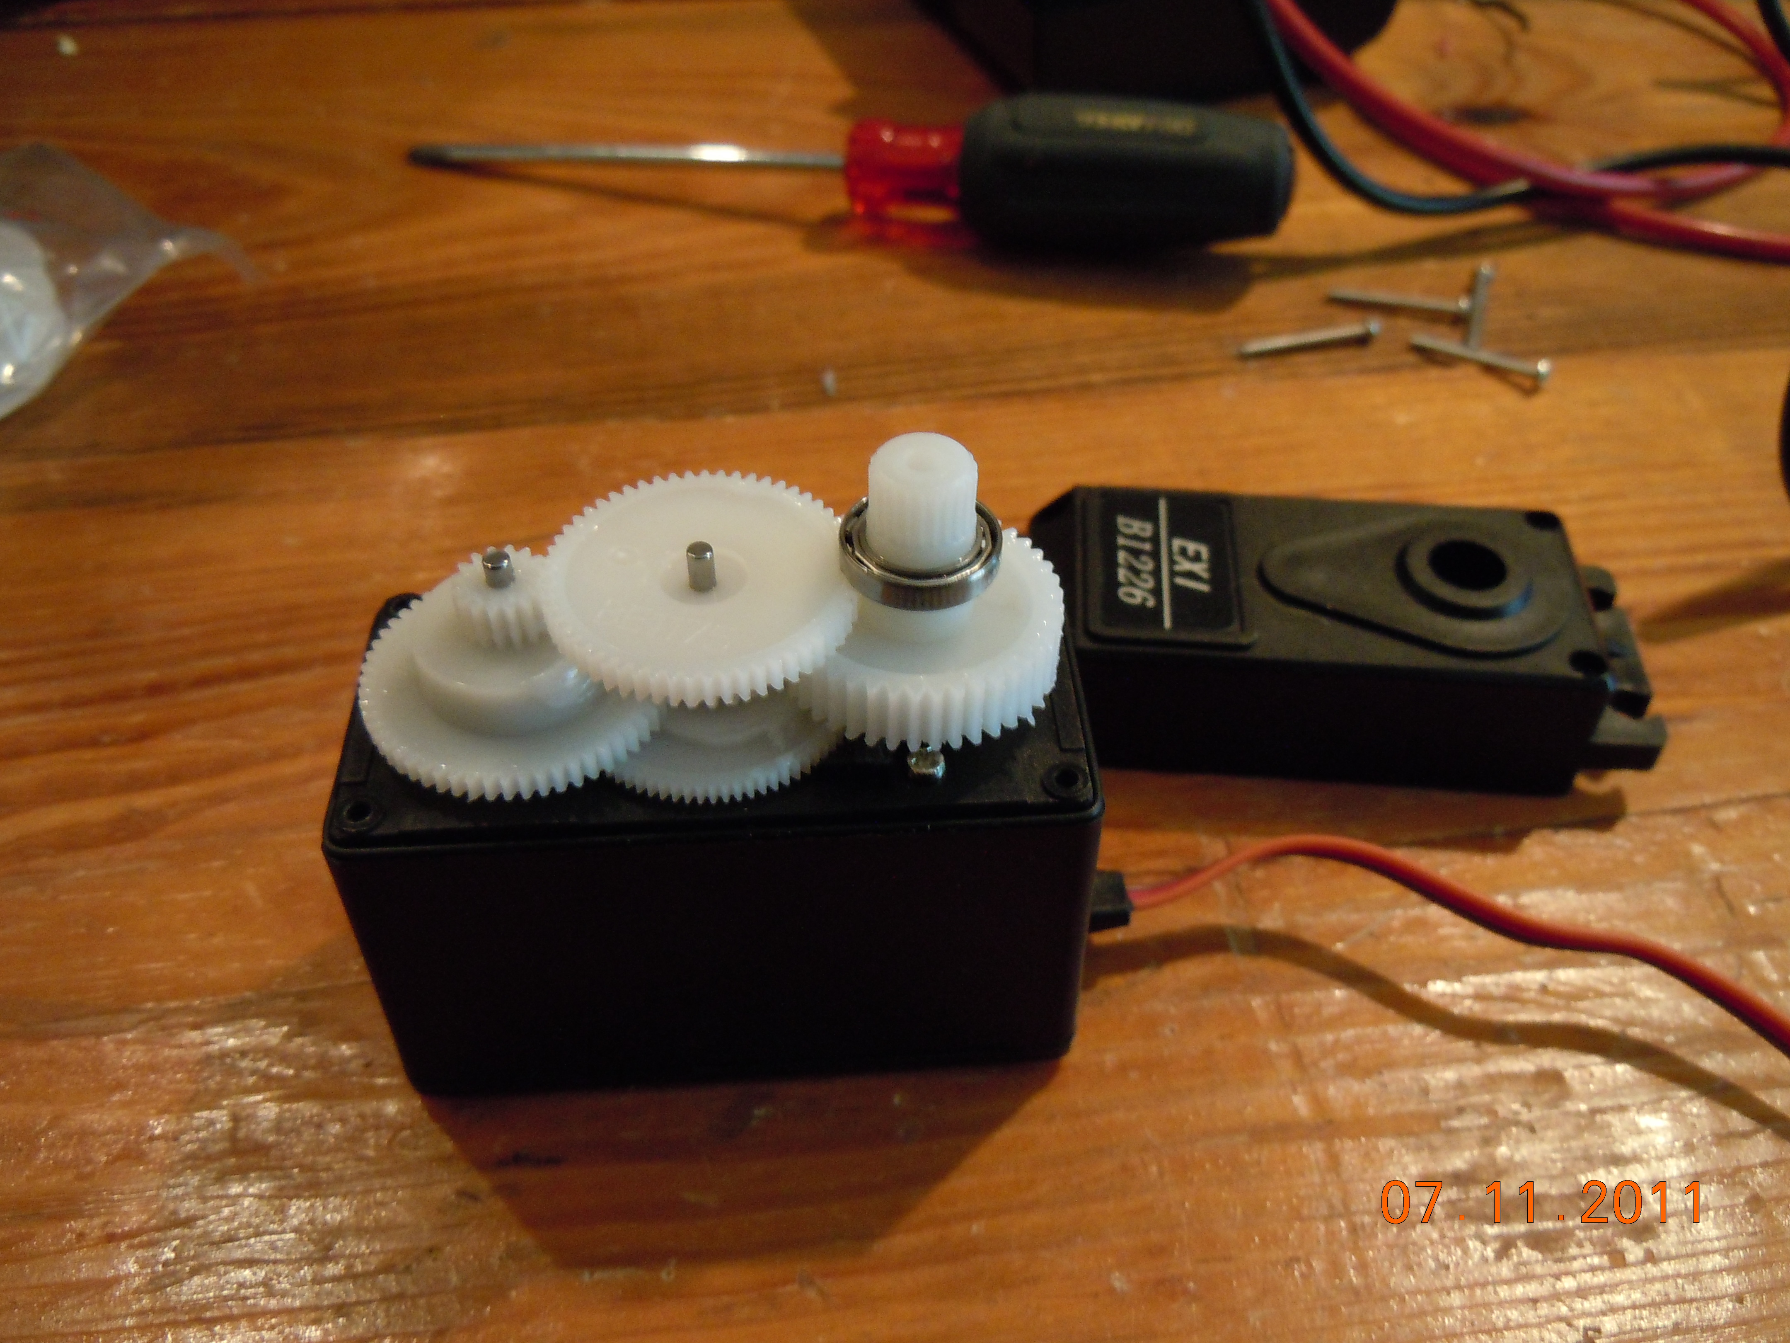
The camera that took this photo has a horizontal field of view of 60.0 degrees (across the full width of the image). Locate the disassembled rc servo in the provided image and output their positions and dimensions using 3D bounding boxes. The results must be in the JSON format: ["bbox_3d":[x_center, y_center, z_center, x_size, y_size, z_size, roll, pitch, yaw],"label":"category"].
[{"bbox_3d":[-0.015,0.006,0.133,0.060,0.062,0.029,-3,47,-3],"label":"disassembled rc servo"}]

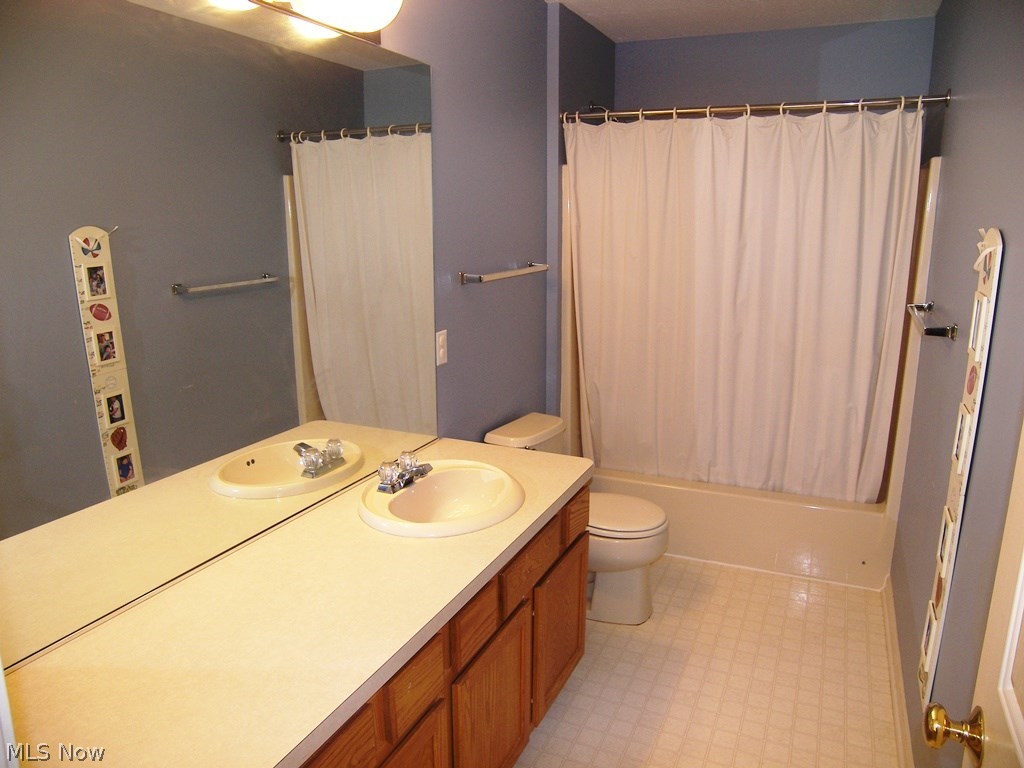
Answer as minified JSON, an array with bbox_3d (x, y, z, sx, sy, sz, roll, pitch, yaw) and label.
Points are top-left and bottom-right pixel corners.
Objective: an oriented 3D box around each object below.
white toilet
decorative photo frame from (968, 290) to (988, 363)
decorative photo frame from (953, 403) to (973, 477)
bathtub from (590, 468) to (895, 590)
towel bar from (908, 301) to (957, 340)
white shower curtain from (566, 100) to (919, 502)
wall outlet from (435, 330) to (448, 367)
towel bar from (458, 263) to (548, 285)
[{"bbox_3d":[0.310,0.544,2.967,0.708,0.703,0.487,5,14,23],"label":"white toilet"},{"bbox_3d":[1.109,-0.138,1.692,0.018,0.148,0.128,5,14,23],"label":"decorative photo frame"},{"bbox_3d":[1.110,0.136,1.755,0.018,0.153,0.128,5,14,23],"label":"decorative photo frame"},{"bbox_3d":[1.077,0.568,3.634,1.508,0.354,0.827,5,14,23],"label":"bathtub"},{"bbox_3d":[1.349,-0.218,2.299,0.081,0.044,0.619,5,14,23],"label":"towel bar"},{"bbox_3d":[0.893,-0.274,3.117,1.405,1.710,0.118,5,14,23],"label":"white shower curtain"},{"bbox_3d":[-0.238,-0.125,2.474,0.008,0.117,0.073,5,14,23],"label":"wall outlet"},{"bbox_3d":[-0.017,-0.444,2.820,0.084,0.043,0.659,5,14,23],"label":"towel bar"}]

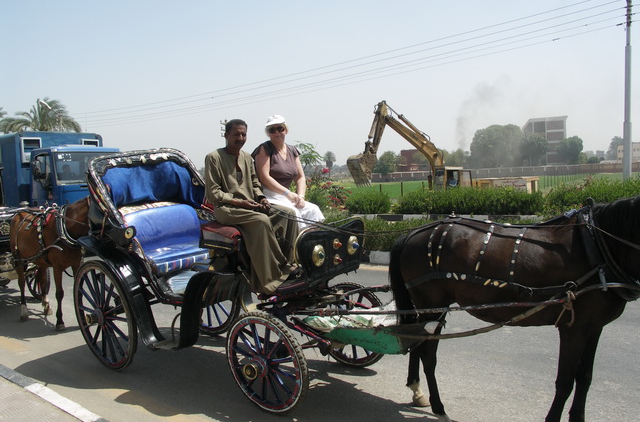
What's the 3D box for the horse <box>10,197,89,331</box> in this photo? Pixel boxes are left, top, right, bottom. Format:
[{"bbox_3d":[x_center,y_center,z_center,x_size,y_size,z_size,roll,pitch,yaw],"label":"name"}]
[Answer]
[{"bbox_3d":[-3.224,0.577,6.362,2.170,1.660,0.550,0,4,36],"label":"horse"}]

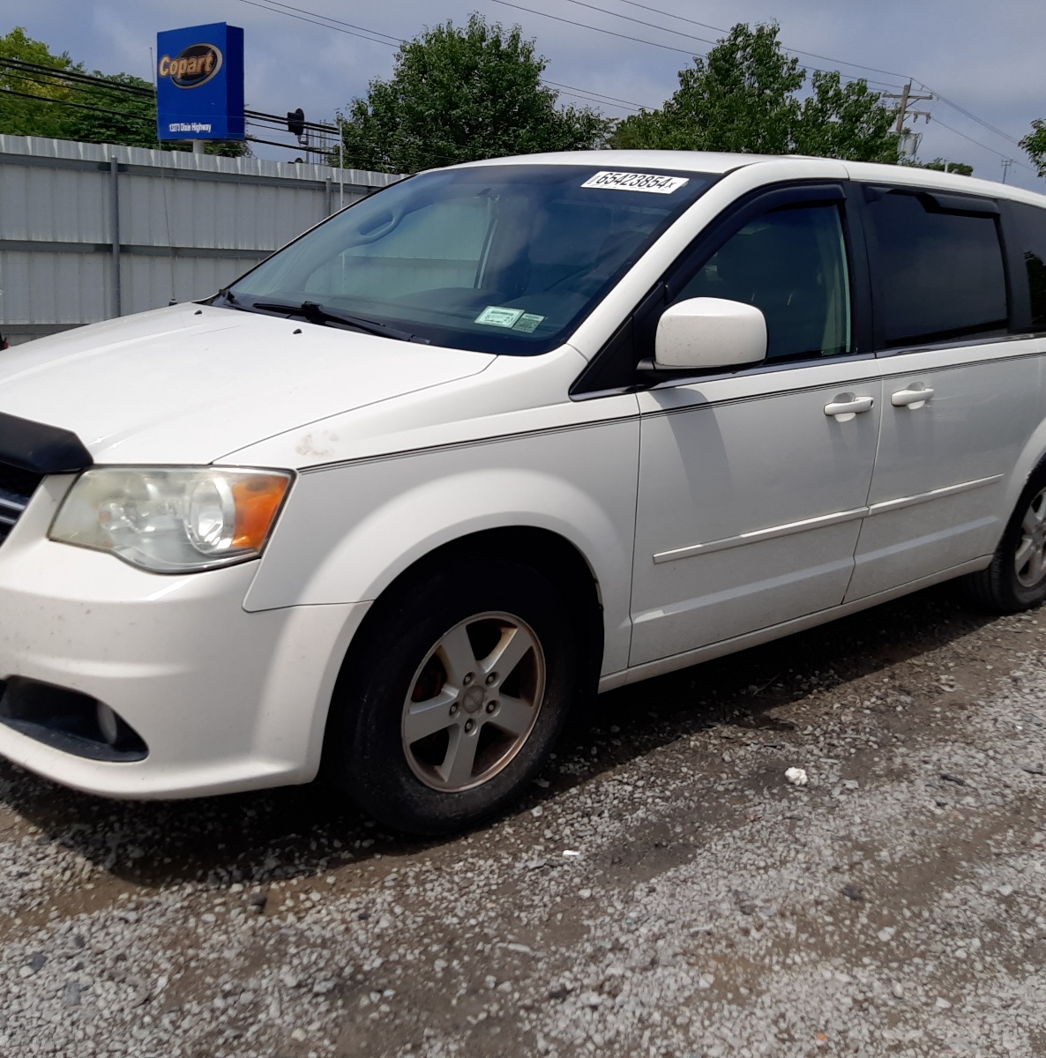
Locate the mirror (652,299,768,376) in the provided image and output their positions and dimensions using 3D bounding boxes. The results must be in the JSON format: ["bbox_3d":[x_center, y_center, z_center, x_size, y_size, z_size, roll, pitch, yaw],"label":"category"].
[{"bbox_3d":[0.457,-0.478,2.642,0.170,0.190,0.255,-9,20,-40],"label":"mirror"}]

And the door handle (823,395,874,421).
[{"bbox_3d":[0.984,-0.362,3.172,0.240,0.072,0.060,-9,20,-40],"label":"door handle"}]

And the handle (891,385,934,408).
[{"bbox_3d":[1.256,-0.423,3.400,0.240,0.072,0.060,-9,20,-40],"label":"handle"}]

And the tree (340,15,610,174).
[{"bbox_3d":[-1.587,-10.273,30.387,8.191,8.251,8.191,3,14,-4],"label":"tree"}]

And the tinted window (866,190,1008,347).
[{"bbox_3d":[1.408,-0.857,3.558,0.850,0.490,0.060,-9,2,-40],"label":"tinted window"}]

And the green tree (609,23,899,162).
[{"bbox_3d":[6.064,-9.750,29.999,8.724,8.367,8.724,6,14,9],"label":"green tree"}]

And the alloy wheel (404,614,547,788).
[{"bbox_3d":[-0.150,0.399,2.589,0.460,0.460,0.170,-10,20,-43],"label":"alloy wheel"}]

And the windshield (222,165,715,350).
[{"bbox_3d":[-0.261,-0.878,3.265,0.950,0.150,1.630,-42,38,-24],"label":"windshield"}]

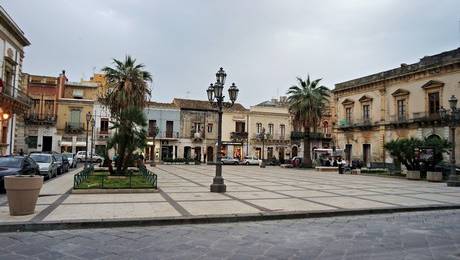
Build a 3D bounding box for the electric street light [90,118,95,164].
[{"bbox_3d":[-16.416,1.485,36.707,0.550,5.400,0.550,3,-5,-19],"label":"electric street light"}]

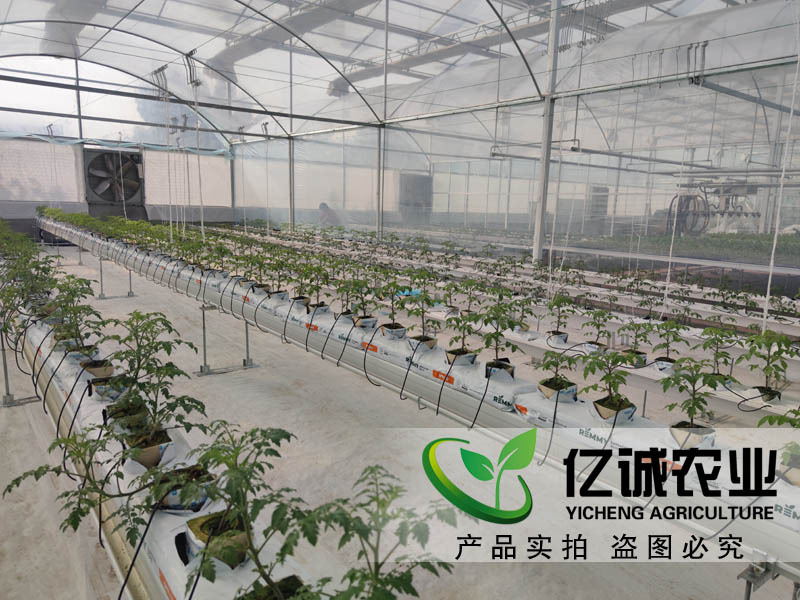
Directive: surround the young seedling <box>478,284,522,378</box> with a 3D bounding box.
[{"bbox_3d":[0.405,0.136,2.257,0.126,0.372,0.126,-6,13,-38],"label":"young seedling"}]

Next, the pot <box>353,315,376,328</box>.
[{"bbox_3d":[-0.198,0.133,3.072,0.100,0.061,0.100,-6,13,-38],"label":"pot"}]

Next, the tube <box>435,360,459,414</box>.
[{"bbox_3d":[0.211,0.378,2.437,0.120,0.251,0.040,-6,13,-38],"label":"tube"}]

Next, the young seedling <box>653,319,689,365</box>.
[{"bbox_3d":[1.500,0.230,3.067,0.185,0.235,0.185,7,12,26],"label":"young seedling"}]

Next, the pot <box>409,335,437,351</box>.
[{"bbox_3d":[0.111,0.219,2.672,0.100,0.061,0.100,-6,13,-38],"label":"pot"}]

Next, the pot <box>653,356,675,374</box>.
[{"bbox_3d":[1.470,0.357,3.080,0.105,0.064,0.105,-6,13,-38],"label":"pot"}]

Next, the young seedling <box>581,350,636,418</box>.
[{"bbox_3d":[0.708,0.288,1.868,0.170,0.235,0.170,-6,13,-38],"label":"young seedling"}]

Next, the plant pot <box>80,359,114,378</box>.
[{"bbox_3d":[-1.145,0.275,2.104,0.100,0.068,0.100,-6,13,-38],"label":"plant pot"}]

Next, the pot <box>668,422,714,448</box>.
[{"bbox_3d":[0.889,0.416,1.692,0.099,0.056,0.099,-5,12,-33],"label":"pot"}]

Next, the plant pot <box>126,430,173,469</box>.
[{"bbox_3d":[-0.667,0.404,1.488,0.100,0.061,0.100,-6,13,-38],"label":"plant pot"}]

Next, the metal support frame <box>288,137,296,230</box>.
[{"bbox_3d":[-2.884,-2.790,14.764,0.100,2.960,0.100,-6,13,-38],"label":"metal support frame"}]

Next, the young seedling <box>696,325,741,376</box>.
[{"bbox_3d":[1.663,0.267,2.864,0.215,0.258,0.215,8,12,30],"label":"young seedling"}]

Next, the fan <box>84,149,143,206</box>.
[{"bbox_3d":[-7.780,-3.344,15.142,1.420,1.420,0.400,-6,13,-38],"label":"fan"}]

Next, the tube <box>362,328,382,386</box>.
[{"bbox_3d":[-0.134,0.275,2.749,0.095,0.245,0.240,1,10,-3],"label":"tube"}]

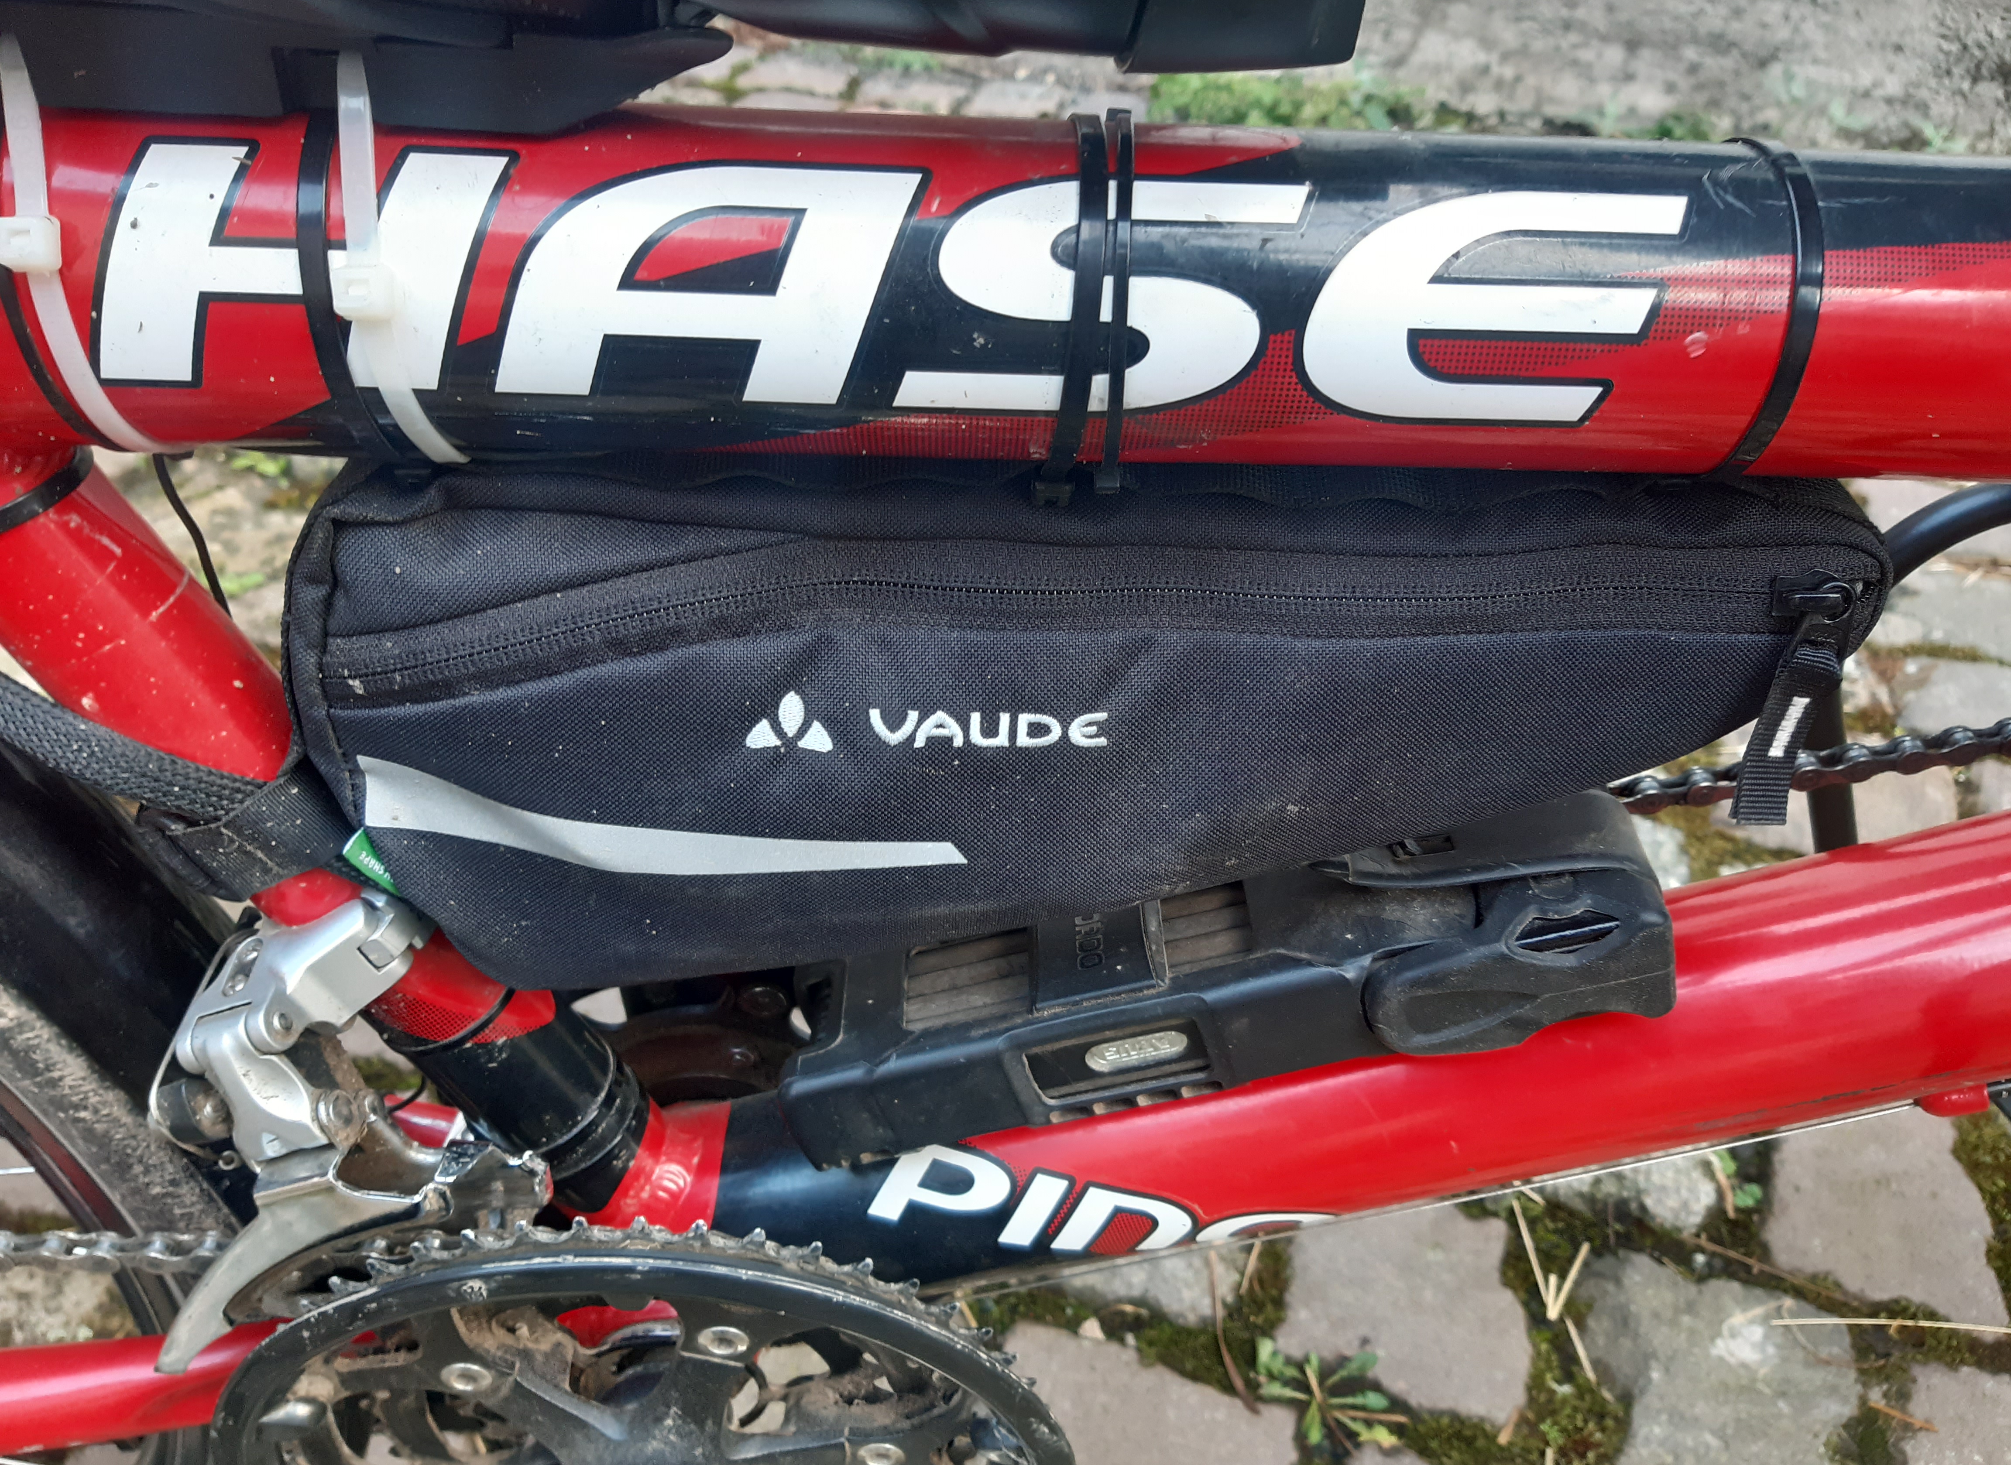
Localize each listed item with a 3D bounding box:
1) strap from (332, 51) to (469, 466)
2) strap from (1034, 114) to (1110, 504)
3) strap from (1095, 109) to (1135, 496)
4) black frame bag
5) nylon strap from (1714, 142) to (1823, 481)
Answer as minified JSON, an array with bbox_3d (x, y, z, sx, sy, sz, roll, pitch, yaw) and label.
[{"bbox_3d":[-0.095,-0.078,0.247,0.009,0.067,0.061,3,38,3],"label":"strap"},{"bbox_3d":[0.011,-0.071,0.256,0.007,0.063,0.058,3,38,-5],"label":"strap"},{"bbox_3d":[0.018,-0.072,0.255,0.004,0.063,0.058,1,38,1],"label":"strap"},{"bbox_3d":[0.012,-0.005,0.307,0.280,0.119,0.056,1,38,-2],"label":"black frame bag"},{"bbox_3d":[0.121,-0.071,0.258,0.005,0.058,0.058,2,38,-3],"label":"nylon strap"}]

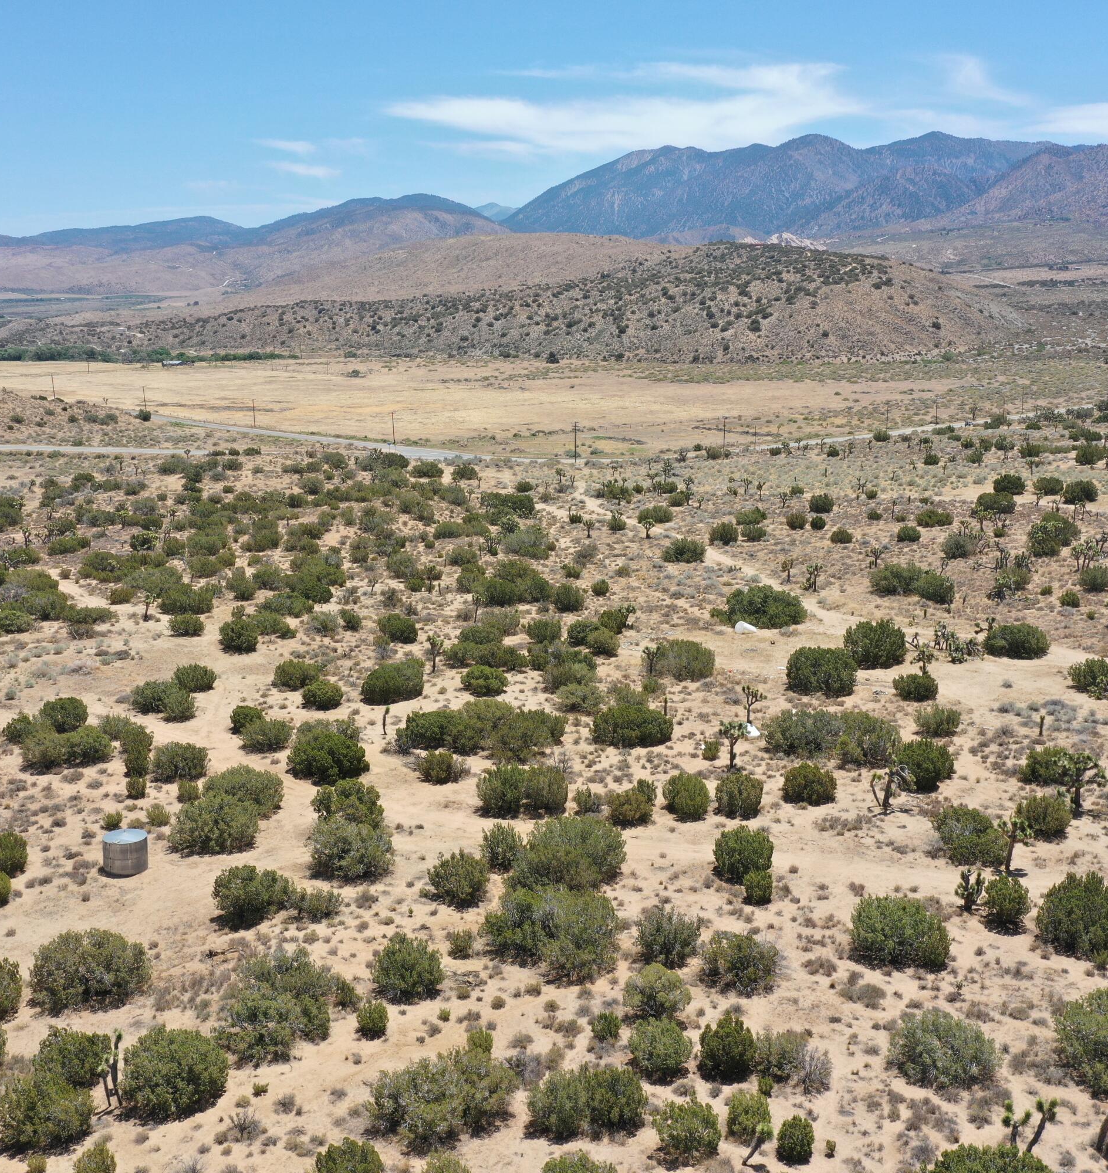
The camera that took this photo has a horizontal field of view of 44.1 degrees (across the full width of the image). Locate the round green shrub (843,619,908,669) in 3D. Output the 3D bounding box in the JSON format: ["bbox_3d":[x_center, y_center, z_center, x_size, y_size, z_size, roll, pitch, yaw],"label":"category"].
[{"bbox_3d":[35.310,6.220,150.000,6.770,5.230,5.760,3,11,13],"label":"round green shrub"}]

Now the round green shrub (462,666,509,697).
[{"bbox_3d":[-6.644,9.258,133.662,4.559,2.678,4.559,0,11,0],"label":"round green shrub"}]

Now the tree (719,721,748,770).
[{"bbox_3d":[15.280,13.400,115.690,2.490,4.060,2.360,1,11,8],"label":"tree"}]

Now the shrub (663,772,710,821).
[{"bbox_3d":[10.090,15.860,104.310,3.660,3.520,3.480,1,11,6],"label":"shrub"}]

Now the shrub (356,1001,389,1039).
[{"bbox_3d":[-9.100,21.807,68.903,1.645,1.806,1.645,0,11,0],"label":"shrub"}]

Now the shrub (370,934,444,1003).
[{"bbox_3d":[-7.826,20.298,72.865,3.854,3.317,3.854,0,11,0],"label":"shrub"}]

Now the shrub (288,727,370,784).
[{"bbox_3d":[-18.610,13.890,112.910,6.740,4.150,5.730,-2,11,-10],"label":"shrub"}]

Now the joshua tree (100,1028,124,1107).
[{"bbox_3d":[-20.180,21.960,62.522,1.100,3.850,0.900,0,11,0],"label":"joshua tree"}]

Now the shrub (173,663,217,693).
[{"bbox_3d":[-35.335,8.950,135.065,4.198,2.768,4.198,0,11,0],"label":"shrub"}]

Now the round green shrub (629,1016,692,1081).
[{"bbox_3d":[5.075,22.041,65.227,3.004,2.698,3.004,0,11,0],"label":"round green shrub"}]

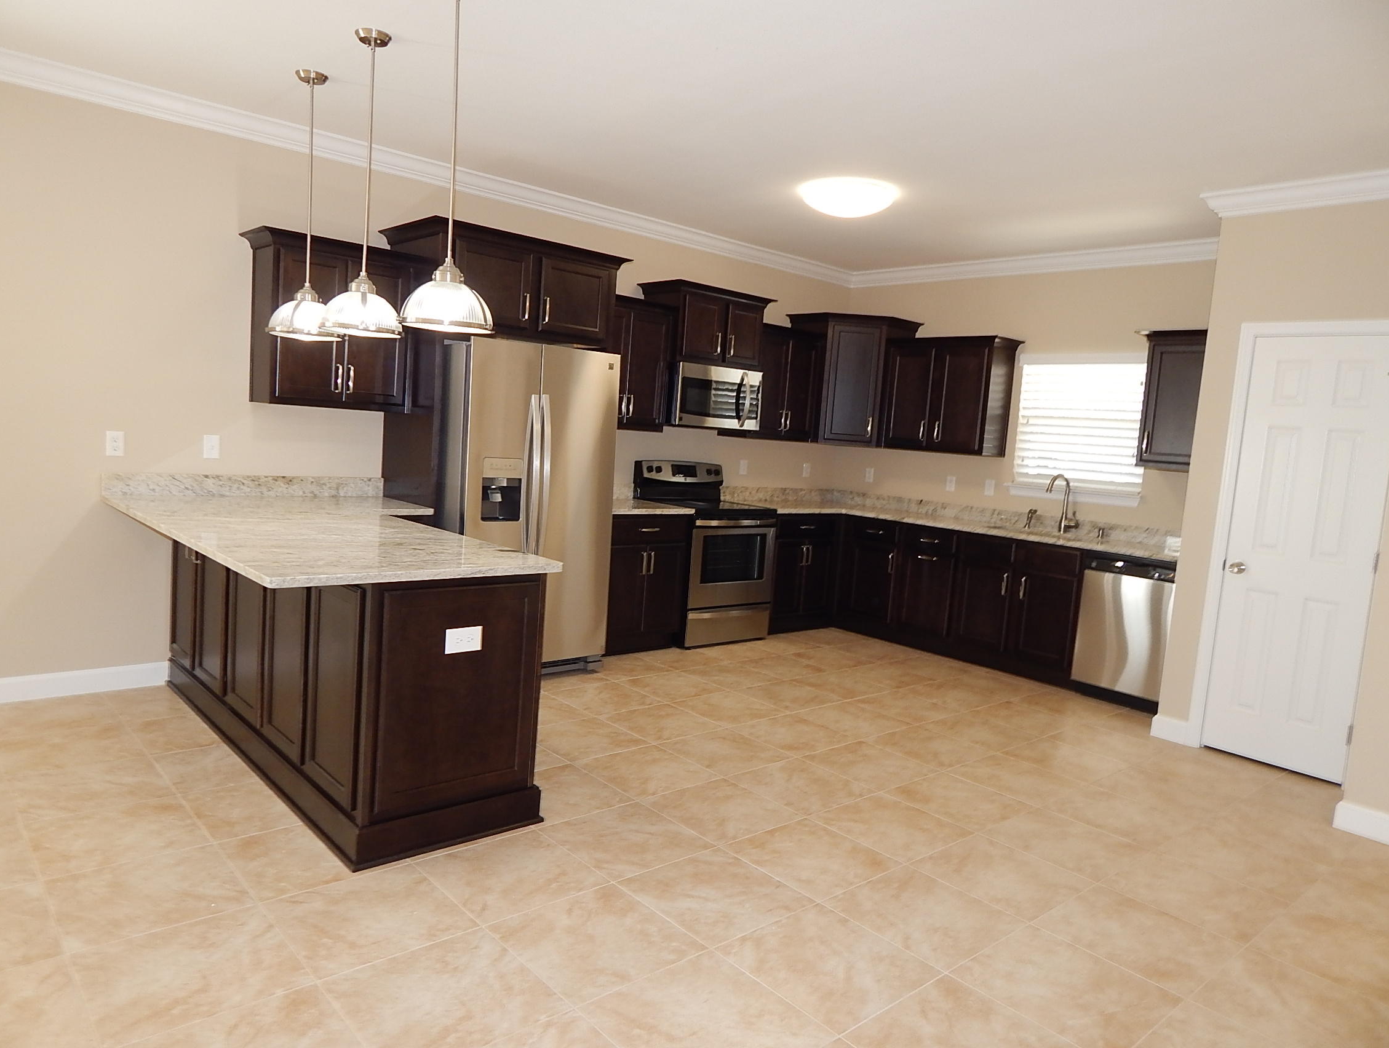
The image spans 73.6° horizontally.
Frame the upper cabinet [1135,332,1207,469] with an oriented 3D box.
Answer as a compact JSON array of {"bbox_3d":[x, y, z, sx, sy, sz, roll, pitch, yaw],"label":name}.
[{"bbox_3d":[2.946,-0.702,5.424,0.335,0.793,0.480,-1,8,-42],"label":"upper cabinet"}]

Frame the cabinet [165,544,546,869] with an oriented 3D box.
[{"bbox_3d":[-1.532,0.485,3.893,0.687,0.876,2.316,-1,8,-42],"label":"cabinet"}]

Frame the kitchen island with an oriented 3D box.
[{"bbox_3d":[-1.579,0.427,3.797,1.042,0.979,2.324,-1,8,-42],"label":"kitchen island"}]

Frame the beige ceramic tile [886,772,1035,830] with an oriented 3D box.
[{"bbox_3d":[1.081,1.135,3.803,0.447,0.010,0.447,-1,8,-42],"label":"beige ceramic tile"}]

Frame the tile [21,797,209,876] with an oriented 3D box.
[{"bbox_3d":[-1.827,0.982,2.941,0.443,0.010,0.443,-1,8,-42],"label":"tile"}]

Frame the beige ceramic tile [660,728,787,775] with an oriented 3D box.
[{"bbox_3d":[0.139,1.027,4.170,0.447,0.010,0.447,-1,8,-42],"label":"beige ceramic tile"}]

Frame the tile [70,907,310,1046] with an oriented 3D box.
[{"bbox_3d":[-1.247,1.103,2.300,0.450,0.010,0.450,-1,8,-42],"label":"tile"}]

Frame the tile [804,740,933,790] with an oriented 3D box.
[{"bbox_3d":[0.777,1.071,4.117,0.450,0.010,0.450,-1,8,-42],"label":"tile"}]

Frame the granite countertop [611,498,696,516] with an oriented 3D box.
[{"bbox_3d":[-0.468,-0.108,5.754,0.762,0.034,0.623,-1,8,-42],"label":"granite countertop"}]

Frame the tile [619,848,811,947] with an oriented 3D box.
[{"bbox_3d":[0.066,1.145,2.871,0.450,0.010,0.450,-1,8,-42],"label":"tile"}]

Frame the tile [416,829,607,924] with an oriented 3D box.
[{"bbox_3d":[-0.565,1.084,2.878,0.443,0.010,0.443,-1,8,-42],"label":"tile"}]

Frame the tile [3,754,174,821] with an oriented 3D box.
[{"bbox_3d":[-2.124,0.926,3.271,0.443,0.010,0.443,-1,8,-42],"label":"tile"}]

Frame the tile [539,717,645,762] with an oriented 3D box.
[{"bbox_3d":[-0.502,0.976,4.202,0.447,0.010,0.447,-1,8,-42],"label":"tile"}]

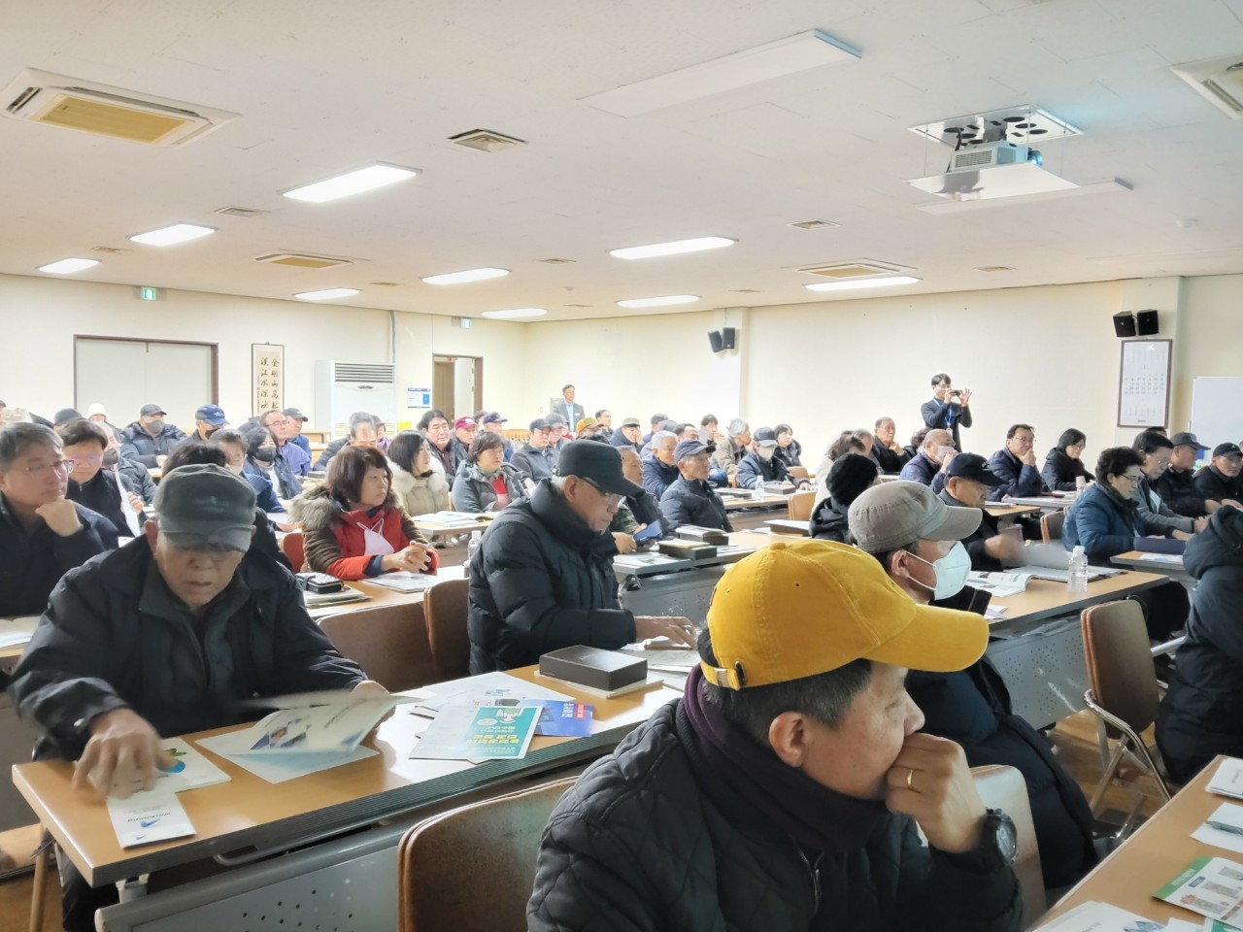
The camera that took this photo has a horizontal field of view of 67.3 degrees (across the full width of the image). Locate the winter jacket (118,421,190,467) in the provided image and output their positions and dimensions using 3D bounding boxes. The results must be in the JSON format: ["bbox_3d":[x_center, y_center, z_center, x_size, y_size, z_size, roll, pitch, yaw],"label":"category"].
[{"bbox_3d":[-3.885,-0.030,7.755,0.570,0.680,0.470,-2,5,-44],"label":"winter jacket"}]

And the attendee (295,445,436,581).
[{"bbox_3d":[-0.953,0.522,3.449,0.530,1.178,0.720,-2,5,-44],"label":"attendee"}]

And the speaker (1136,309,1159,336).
[{"bbox_3d":[5.075,-1.385,8.995,0.190,0.222,0.155,-3,17,39],"label":"speaker"}]

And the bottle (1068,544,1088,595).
[{"bbox_3d":[1.676,0.371,3.422,0.066,0.174,0.066,5,5,43],"label":"bottle"}]

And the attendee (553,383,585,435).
[{"bbox_3d":[-0.821,-0.465,14.530,0.520,1.660,0.310,-1,4,-25],"label":"attendee"}]

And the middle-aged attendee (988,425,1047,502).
[{"bbox_3d":[3.000,0.321,6.918,0.520,1.266,0.730,-2,5,-39],"label":"middle-aged attendee"}]

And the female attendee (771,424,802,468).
[{"bbox_3d":[1.800,0.160,9.526,0.720,1.190,0.480,5,5,43],"label":"female attendee"}]

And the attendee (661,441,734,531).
[{"bbox_3d":[0.466,0.453,4.986,0.490,1.191,0.720,-2,5,-39],"label":"attendee"}]

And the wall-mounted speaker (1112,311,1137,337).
[{"bbox_3d":[5.340,-1.496,9.882,0.180,0.240,0.195,-31,22,-33],"label":"wall-mounted speaker"}]

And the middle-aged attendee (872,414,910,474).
[{"bbox_3d":[2.399,0.197,8.343,0.510,1.285,0.730,-2,5,-39],"label":"middle-aged attendee"}]

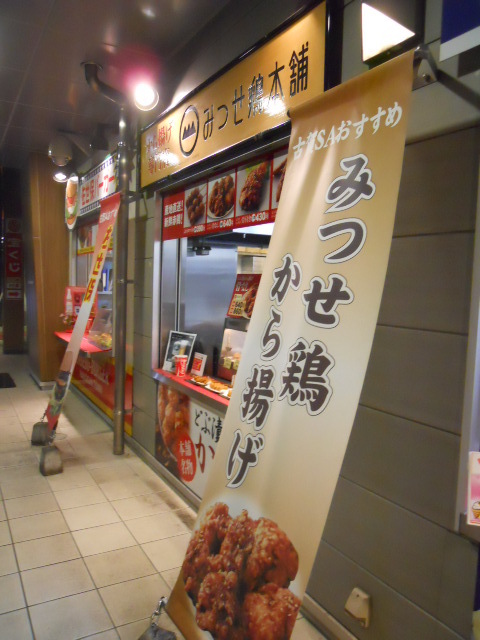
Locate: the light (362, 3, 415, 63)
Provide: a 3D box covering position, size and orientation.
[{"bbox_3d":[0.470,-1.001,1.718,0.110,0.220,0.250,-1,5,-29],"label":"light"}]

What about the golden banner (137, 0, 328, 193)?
[{"bbox_3d":[-0.209,-1.159,3.059,0.060,0.420,2.300,-1,5,-29],"label":"golden banner"}]

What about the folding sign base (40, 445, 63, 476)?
[{"bbox_3d":[-1.371,1.027,3.792,0.145,0.166,0.140,-1,5,-29],"label":"folding sign base"}]

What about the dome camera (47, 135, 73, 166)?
[{"bbox_3d":[-1.869,-1.768,5.400,0.235,0.300,0.235,-1,5,-29],"label":"dome camera"}]

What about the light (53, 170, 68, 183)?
[{"bbox_3d":[-1.957,-1.573,5.655,0.155,0.120,0.155,-1,5,-29],"label":"light"}]

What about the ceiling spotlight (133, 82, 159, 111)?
[{"bbox_3d":[-0.653,-1.541,3.575,0.152,0.152,0.160,0,36,-24],"label":"ceiling spotlight"}]

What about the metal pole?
[{"bbox_3d":[-0.964,-0.289,4.169,0.090,2.760,0.090,-1,5,-29],"label":"metal pole"}]

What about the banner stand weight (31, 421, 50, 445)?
[{"bbox_3d":[-1.705,0.968,4.439,0.140,0.170,0.140,-1,5,-29],"label":"banner stand weight"}]

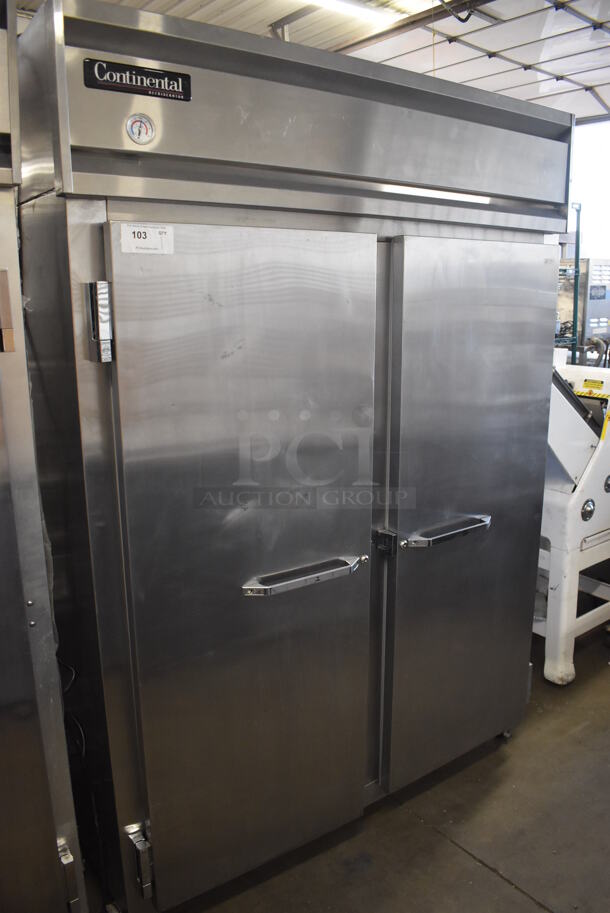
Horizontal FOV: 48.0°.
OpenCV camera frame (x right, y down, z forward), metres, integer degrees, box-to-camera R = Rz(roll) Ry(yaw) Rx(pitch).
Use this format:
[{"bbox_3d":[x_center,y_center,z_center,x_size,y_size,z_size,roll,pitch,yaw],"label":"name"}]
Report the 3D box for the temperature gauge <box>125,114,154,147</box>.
[{"bbox_3d":[-0.290,-0.585,1.224,0.055,0.055,0.013,-9,16,-33],"label":"temperature gauge"}]

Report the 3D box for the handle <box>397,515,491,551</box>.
[{"bbox_3d":[0.384,0.207,1.847,0.345,0.030,0.072,-9,16,-33],"label":"handle"}]

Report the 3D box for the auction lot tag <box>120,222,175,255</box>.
[{"bbox_3d":[-0.293,-0.406,1.280,0.101,0.052,0.002,-8,17,-29],"label":"auction lot tag"}]

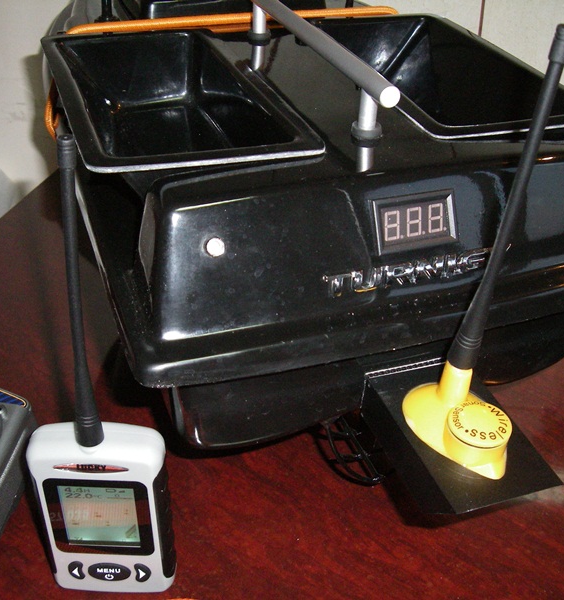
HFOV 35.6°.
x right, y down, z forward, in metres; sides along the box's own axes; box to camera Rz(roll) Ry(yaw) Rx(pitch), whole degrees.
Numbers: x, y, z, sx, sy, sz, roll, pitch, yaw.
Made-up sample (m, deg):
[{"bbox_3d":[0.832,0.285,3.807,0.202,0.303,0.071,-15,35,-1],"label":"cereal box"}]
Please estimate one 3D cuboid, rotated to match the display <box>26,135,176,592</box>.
[{"bbox_3d":[-0.093,0.044,0.432,0.070,0.252,0.042,1,33,2],"label":"display"}]

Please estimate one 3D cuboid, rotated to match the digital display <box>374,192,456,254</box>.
[{"bbox_3d":[0.069,-0.041,0.461,0.046,0.028,0.009,-10,10,-15],"label":"digital display"}]

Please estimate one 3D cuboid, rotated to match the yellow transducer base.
[{"bbox_3d":[0.091,0.055,0.434,0.046,0.032,0.067,-10,46,-15],"label":"yellow transducer base"}]

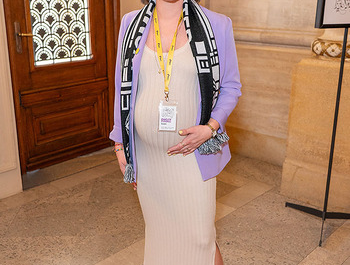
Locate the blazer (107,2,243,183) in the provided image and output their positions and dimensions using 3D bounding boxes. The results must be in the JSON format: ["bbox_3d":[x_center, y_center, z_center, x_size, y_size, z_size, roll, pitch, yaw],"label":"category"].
[{"bbox_3d":[0.006,-0.156,1.719,0.520,0.650,0.320,7,19,19],"label":"blazer"}]

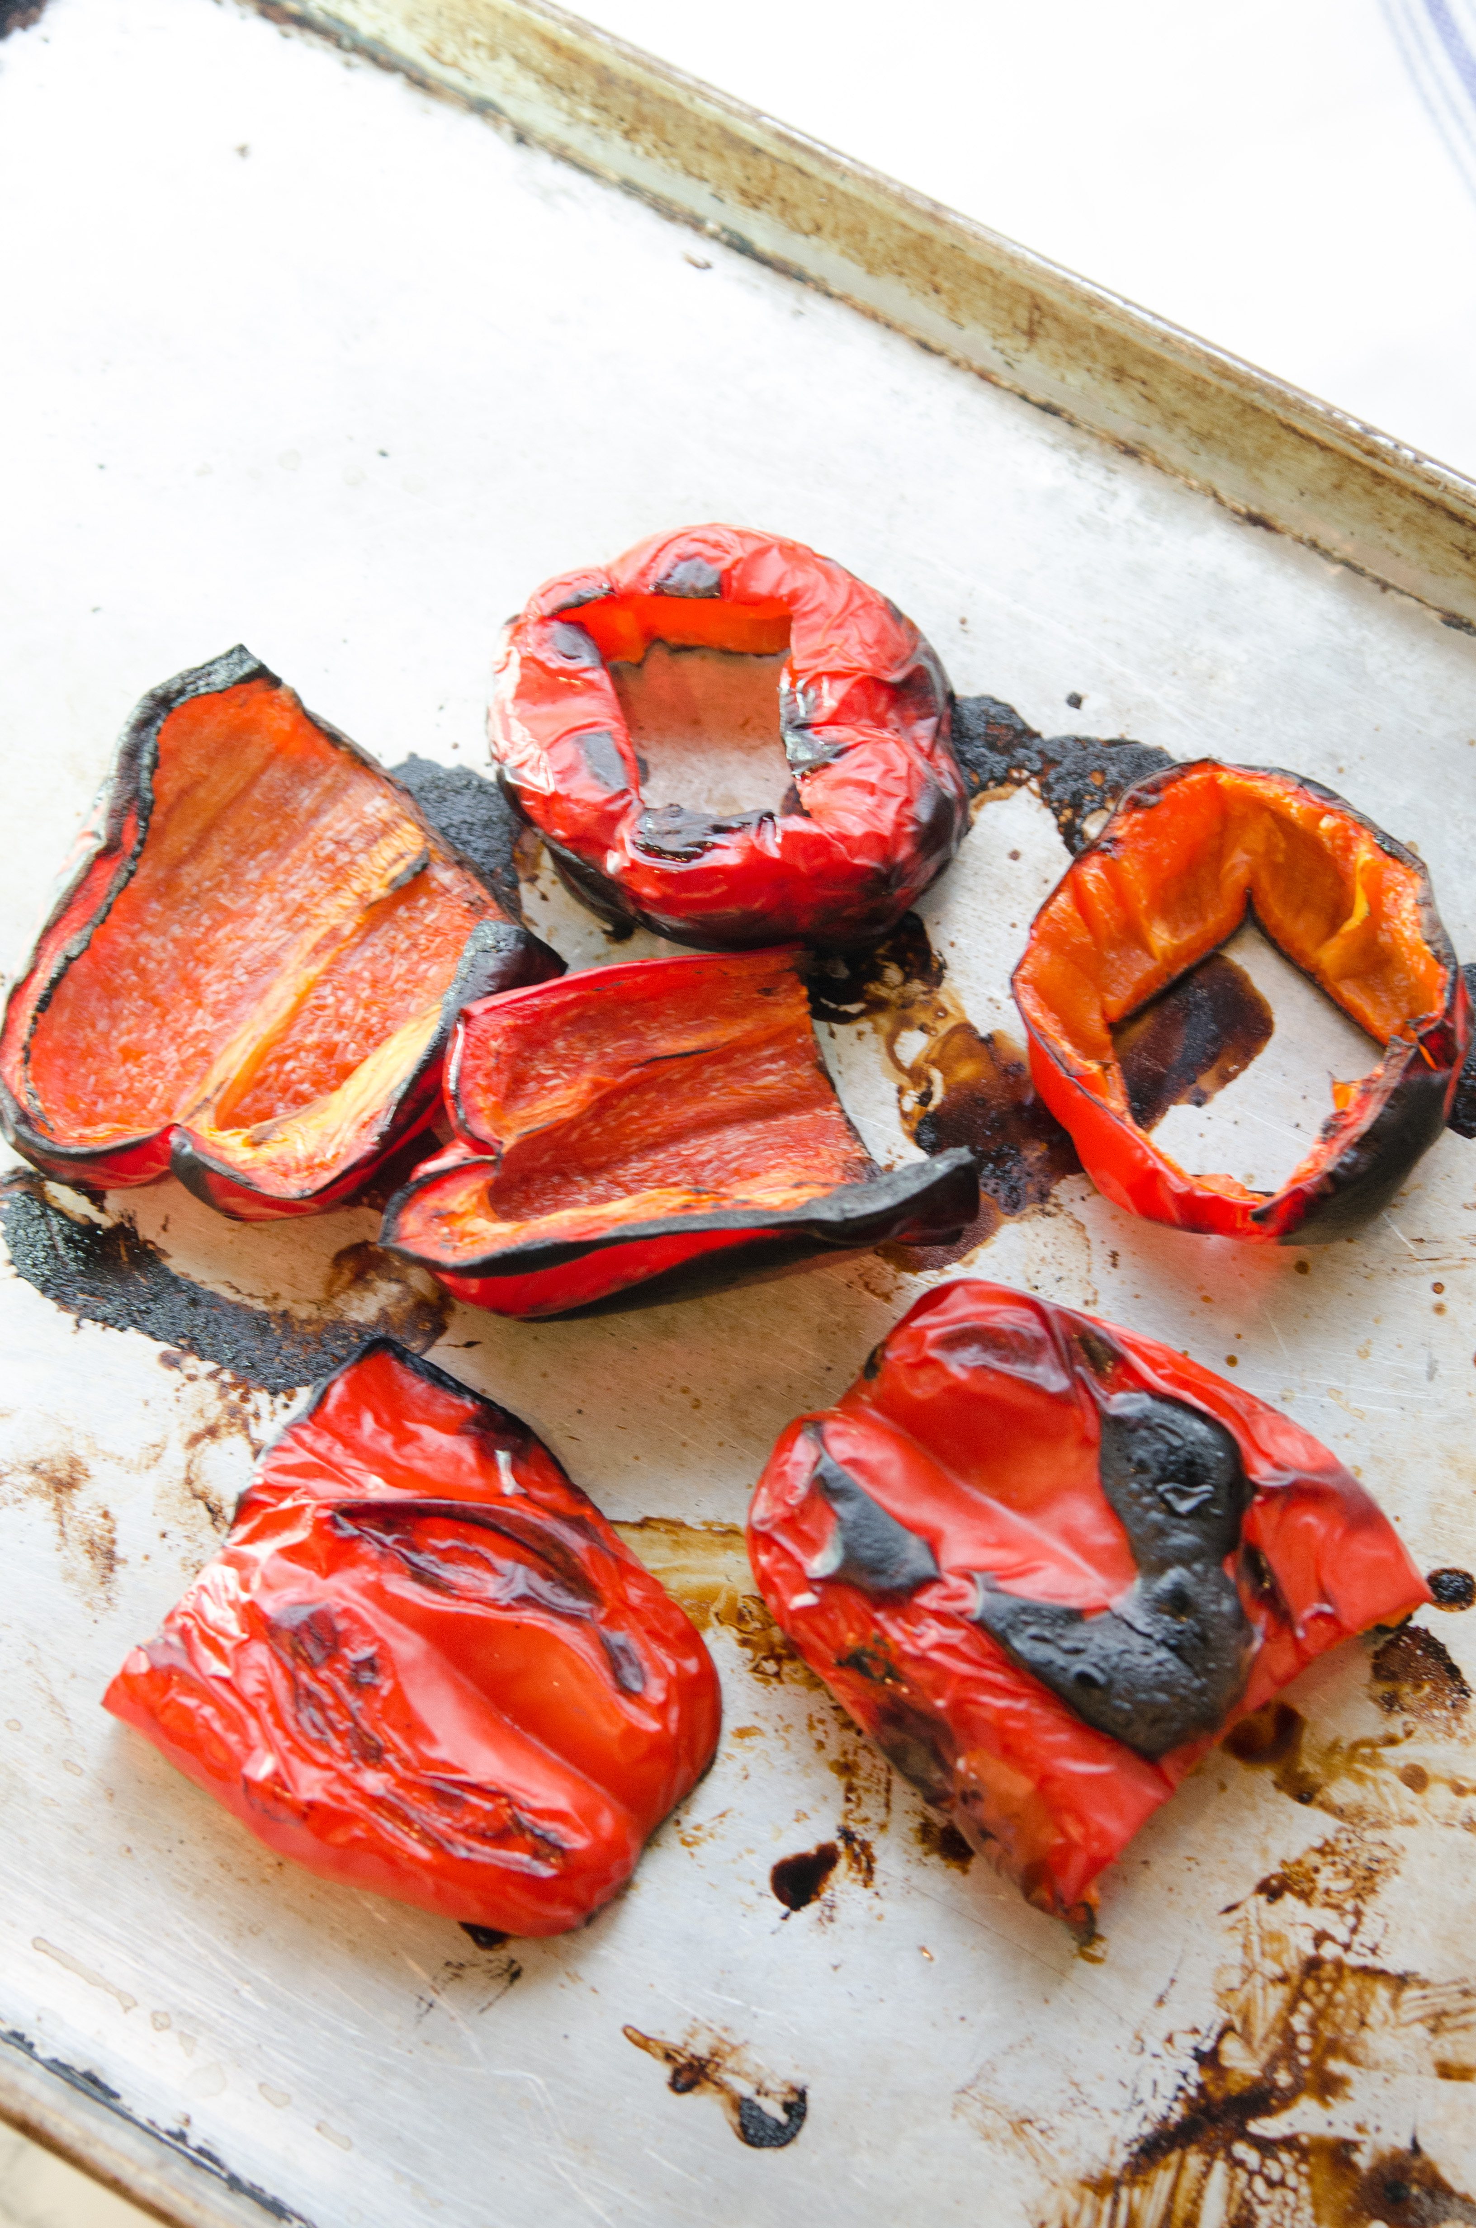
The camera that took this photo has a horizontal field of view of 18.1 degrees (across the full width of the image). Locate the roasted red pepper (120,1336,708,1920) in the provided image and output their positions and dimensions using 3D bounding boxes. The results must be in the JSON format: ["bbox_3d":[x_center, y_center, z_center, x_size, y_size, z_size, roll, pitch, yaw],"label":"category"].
[{"bbox_3d":[-0.043,0.081,0.697,0.082,0.028,0.070,33,69,14],"label":"roasted red pepper"}]

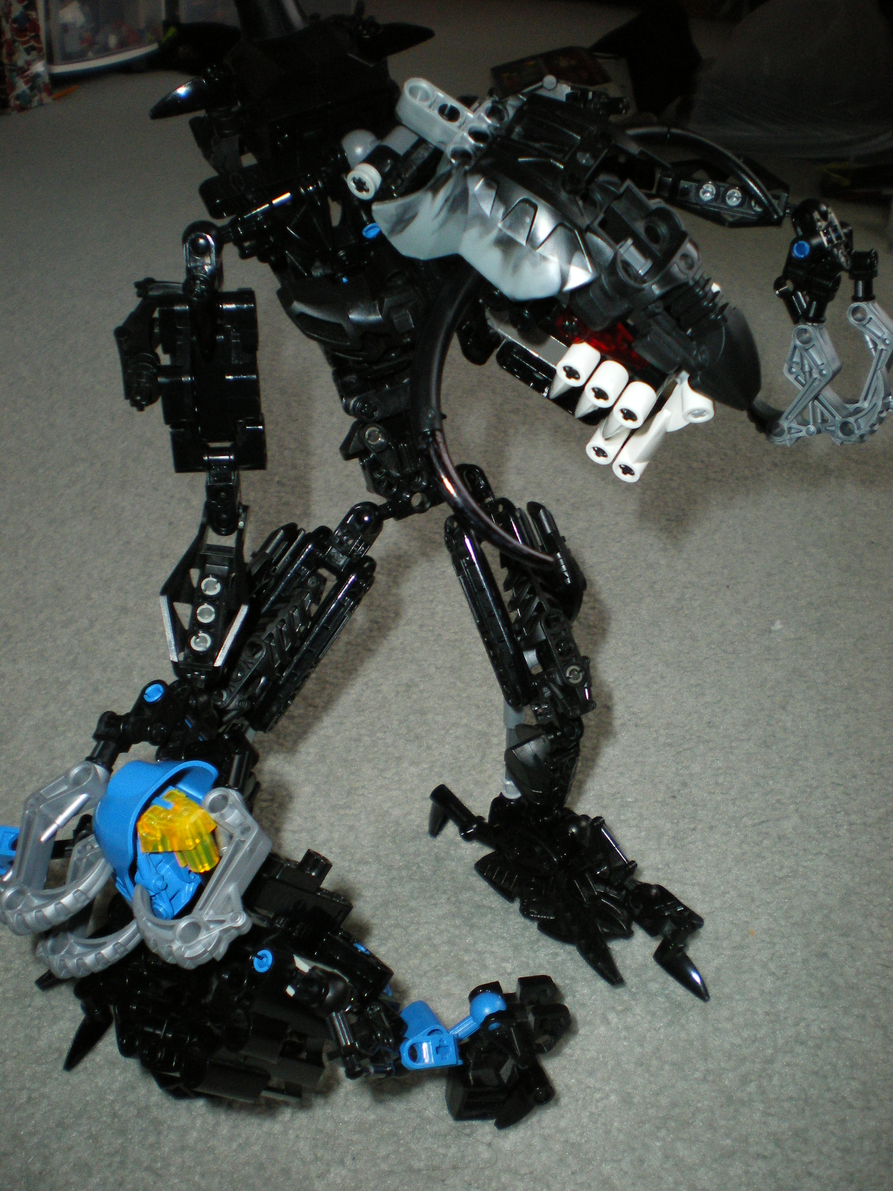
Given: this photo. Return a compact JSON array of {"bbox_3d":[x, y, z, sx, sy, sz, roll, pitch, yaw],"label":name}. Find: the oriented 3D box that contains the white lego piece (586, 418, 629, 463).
[{"bbox_3d":[0.040,-0.040,0.287,0.008,0.021,0.008,35,57,-3],"label":"white lego piece"}]

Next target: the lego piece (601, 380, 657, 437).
[{"bbox_3d":[0.040,-0.039,0.278,0.008,0.021,0.008,35,57,-3],"label":"lego piece"}]

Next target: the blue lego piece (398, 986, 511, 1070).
[{"bbox_3d":[0.002,0.115,0.328,0.034,0.018,0.017,-21,47,-23],"label":"blue lego piece"}]

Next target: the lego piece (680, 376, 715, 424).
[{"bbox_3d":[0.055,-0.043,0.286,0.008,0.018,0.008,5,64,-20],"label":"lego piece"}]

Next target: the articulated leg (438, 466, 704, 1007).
[{"bbox_3d":[0.038,0.044,0.362,0.056,0.138,0.116,-29,51,-30],"label":"articulated leg"}]

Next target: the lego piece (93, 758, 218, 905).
[{"bbox_3d":[-0.066,0.054,0.280,0.026,0.030,0.037,0,73,45],"label":"lego piece"}]

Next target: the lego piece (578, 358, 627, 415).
[{"bbox_3d":[0.033,-0.044,0.278,0.008,0.021,0.008,35,57,-3],"label":"lego piece"}]

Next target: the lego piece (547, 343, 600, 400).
[{"bbox_3d":[0.027,-0.049,0.277,0.008,0.021,0.008,35,57,-3],"label":"lego piece"}]

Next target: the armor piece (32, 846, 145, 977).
[{"bbox_3d":[-0.080,0.070,0.290,0.024,0.011,0.040,28,87,0],"label":"armor piece"}]

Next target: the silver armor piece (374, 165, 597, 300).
[{"bbox_3d":[0.008,-0.077,0.269,0.049,0.027,0.019,36,11,-2],"label":"silver armor piece"}]

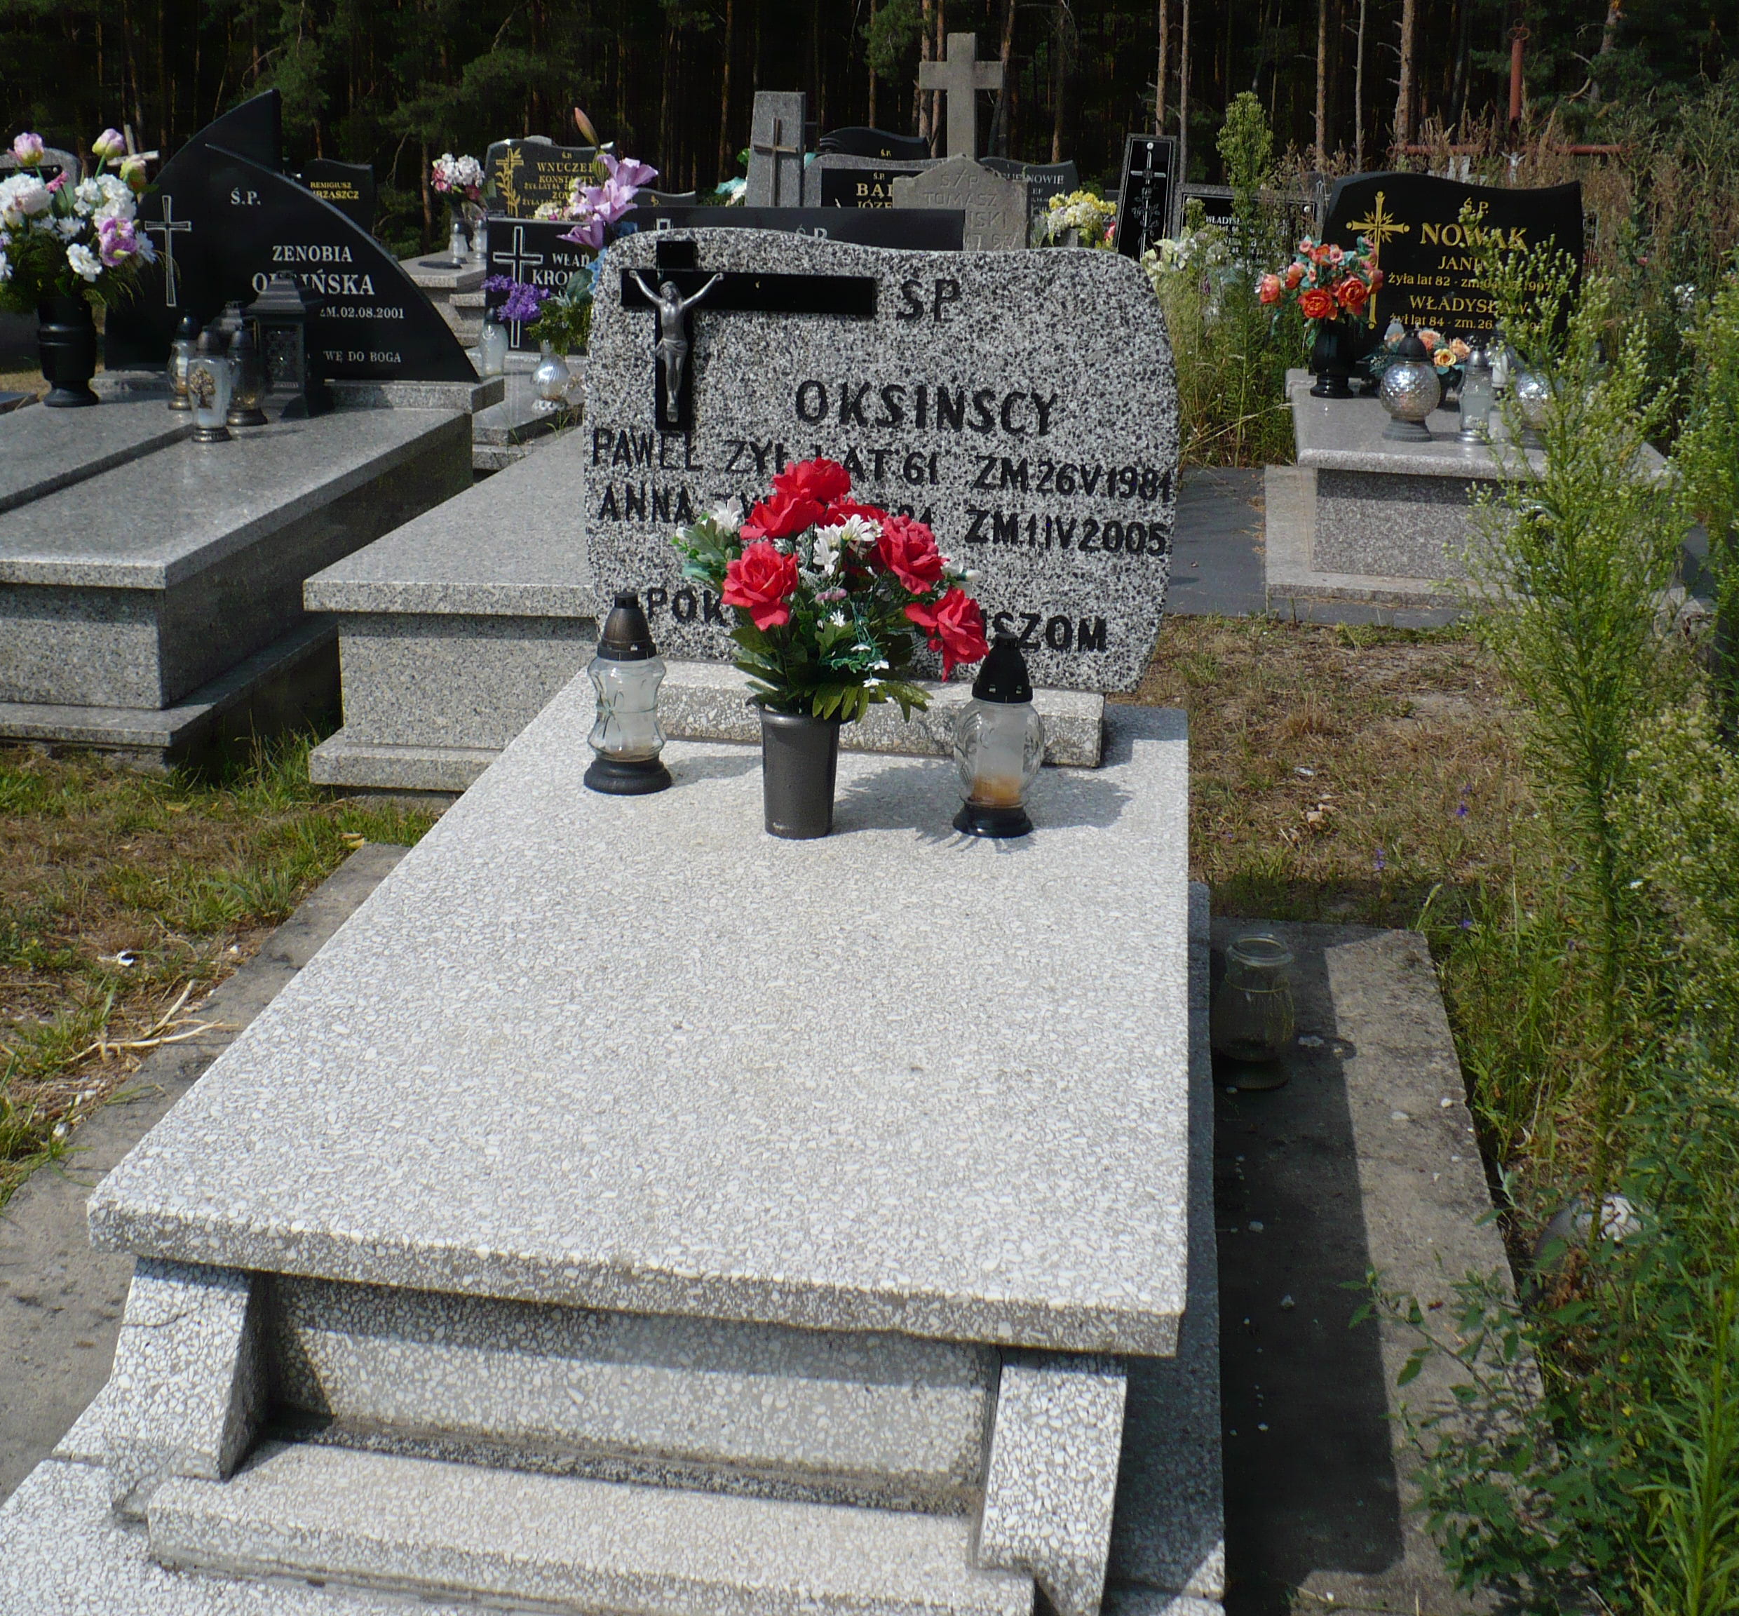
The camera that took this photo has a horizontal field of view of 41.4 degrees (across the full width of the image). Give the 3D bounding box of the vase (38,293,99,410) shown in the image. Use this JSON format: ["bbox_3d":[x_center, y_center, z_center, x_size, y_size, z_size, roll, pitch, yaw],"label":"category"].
[{"bbox_3d":[-2.177,-1.240,6.250,0.165,0.300,0.165,4,18,10],"label":"vase"}]

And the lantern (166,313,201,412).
[{"bbox_3d":[-1.833,-1.204,6.178,0.100,0.253,0.100,4,19,7],"label":"lantern"}]

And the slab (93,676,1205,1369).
[{"bbox_3d":[-0.096,0.118,2.829,0.967,0.046,1.799,4,19,6],"label":"slab"}]

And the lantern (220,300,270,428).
[{"bbox_3d":[-1.681,-1.190,6.200,0.128,0.310,0.128,4,18,10],"label":"lantern"}]

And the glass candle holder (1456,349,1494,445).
[{"bbox_3d":[1.607,-1.089,6.061,0.096,0.230,0.096,4,19,7],"label":"glass candle holder"}]

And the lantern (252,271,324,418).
[{"bbox_3d":[-1.552,-1.245,6.168,0.168,0.357,0.168,4,19,7],"label":"lantern"}]

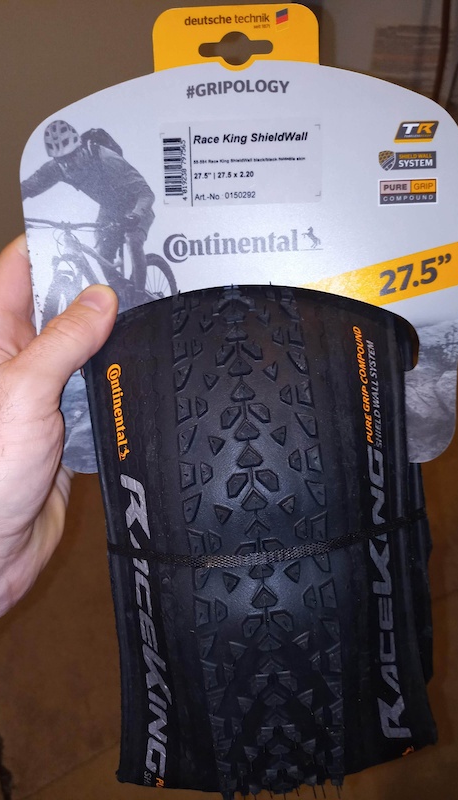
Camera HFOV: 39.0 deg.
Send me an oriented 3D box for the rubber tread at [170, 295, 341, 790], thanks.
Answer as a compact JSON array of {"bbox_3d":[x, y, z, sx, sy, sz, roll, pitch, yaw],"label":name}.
[{"bbox_3d":[0.015,0.066,0.281,0.062,0.235,0.043,-6,1,0],"label":"rubber tread"}]

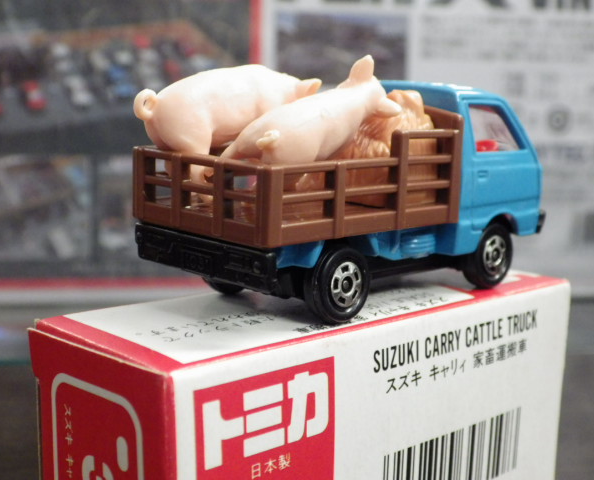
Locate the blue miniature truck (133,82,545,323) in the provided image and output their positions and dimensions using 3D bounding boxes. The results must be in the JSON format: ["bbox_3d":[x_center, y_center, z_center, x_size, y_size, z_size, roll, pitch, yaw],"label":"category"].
[{"bbox_3d":[0.008,-0.007,0.155,0.059,0.030,0.026,-8,14,-44],"label":"blue miniature truck"}]

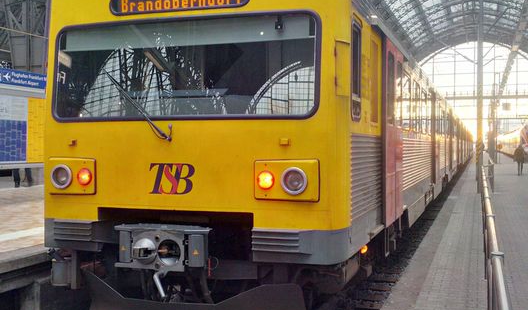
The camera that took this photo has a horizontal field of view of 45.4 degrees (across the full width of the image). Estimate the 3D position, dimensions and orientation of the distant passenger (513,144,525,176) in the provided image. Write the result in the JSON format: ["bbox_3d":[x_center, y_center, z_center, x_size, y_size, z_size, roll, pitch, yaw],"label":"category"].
[{"bbox_3d":[12.780,0.236,31.600,0.550,1.660,0.380,1,1,19],"label":"distant passenger"}]

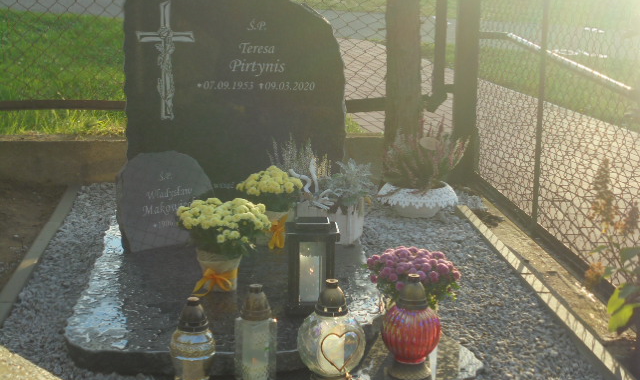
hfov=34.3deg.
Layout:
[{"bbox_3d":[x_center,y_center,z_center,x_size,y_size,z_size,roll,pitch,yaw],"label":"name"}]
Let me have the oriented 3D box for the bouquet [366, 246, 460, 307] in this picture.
[{"bbox_3d":[0.282,0.314,3.093,0.281,0.296,0.281,0,13,0],"label":"bouquet"}]

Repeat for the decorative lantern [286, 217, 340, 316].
[{"bbox_3d":[-0.022,0.223,3.101,0.154,0.271,0.154,1,13,4],"label":"decorative lantern"}]

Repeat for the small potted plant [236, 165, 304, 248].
[{"bbox_3d":[-0.179,0.052,3.790,0.245,0.293,0.245,0,13,0],"label":"small potted plant"}]

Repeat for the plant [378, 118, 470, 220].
[{"bbox_3d":[0.450,-0.106,4.632,0.403,0.423,0.403,0,13,0],"label":"plant"}]

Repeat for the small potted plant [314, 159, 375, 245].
[{"bbox_3d":[0.083,0.032,3.865,0.210,0.298,0.170,6,14,24],"label":"small potted plant"}]

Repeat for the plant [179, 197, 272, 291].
[{"bbox_3d":[-0.317,0.164,3.302,0.297,0.295,0.297,0,13,0],"label":"plant"}]

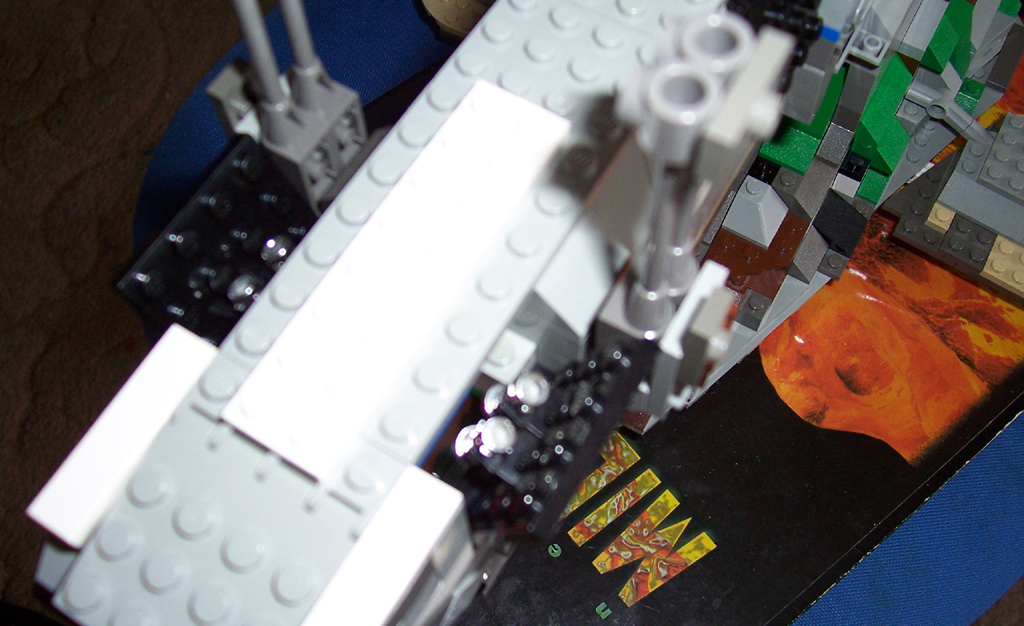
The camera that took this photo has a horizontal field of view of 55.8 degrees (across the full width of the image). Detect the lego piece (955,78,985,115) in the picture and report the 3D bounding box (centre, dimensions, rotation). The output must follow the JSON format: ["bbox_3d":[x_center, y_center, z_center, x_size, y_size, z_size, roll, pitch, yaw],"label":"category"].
[{"bbox_3d":[0.171,-0.080,0.363,0.008,0.011,0.015,27,70,12],"label":"lego piece"}]

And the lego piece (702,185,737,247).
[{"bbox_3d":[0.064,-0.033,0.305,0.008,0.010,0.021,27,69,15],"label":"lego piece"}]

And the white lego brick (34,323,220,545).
[{"bbox_3d":[-0.053,0.018,0.138,0.008,0.010,0.032,27,70,12],"label":"white lego brick"}]

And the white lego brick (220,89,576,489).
[{"bbox_3d":[-0.015,-0.007,0.136,0.016,0.005,0.064,28,67,13],"label":"white lego brick"}]

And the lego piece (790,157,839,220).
[{"bbox_3d":[0.096,-0.040,0.308,0.008,0.010,0.016,27,70,12],"label":"lego piece"}]

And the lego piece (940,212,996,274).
[{"bbox_3d":[0.159,-0.024,0.336,0.016,0.005,0.016,29,70,16],"label":"lego piece"}]

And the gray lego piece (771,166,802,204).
[{"bbox_3d":[0.087,-0.040,0.308,0.009,0.011,0.009,27,70,12],"label":"gray lego piece"}]

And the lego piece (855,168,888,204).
[{"bbox_3d":[0.126,-0.047,0.335,0.008,0.010,0.013,27,69,15],"label":"lego piece"}]

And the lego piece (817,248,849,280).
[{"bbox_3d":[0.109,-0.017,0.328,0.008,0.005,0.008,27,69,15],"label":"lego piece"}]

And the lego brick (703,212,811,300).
[{"bbox_3d":[0.078,-0.021,0.308,0.024,0.007,0.034,27,70,12],"label":"lego brick"}]

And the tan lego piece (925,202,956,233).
[{"bbox_3d":[0.154,-0.034,0.345,0.008,0.005,0.008,27,70,12],"label":"tan lego piece"}]

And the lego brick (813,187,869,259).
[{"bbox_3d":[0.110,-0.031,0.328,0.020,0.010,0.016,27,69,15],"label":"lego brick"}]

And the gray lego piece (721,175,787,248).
[{"bbox_3d":[0.077,-0.032,0.304,0.016,0.011,0.016,27,69,15],"label":"gray lego piece"}]

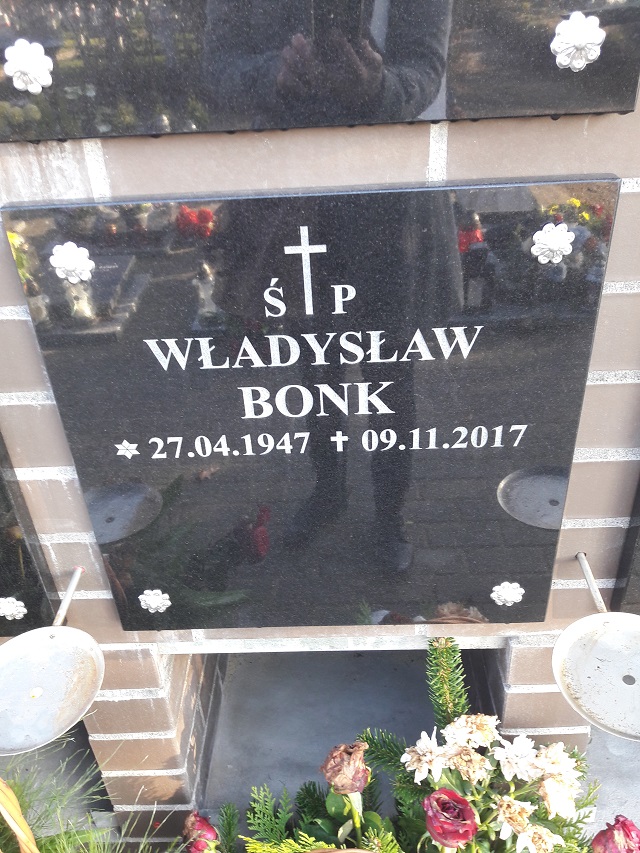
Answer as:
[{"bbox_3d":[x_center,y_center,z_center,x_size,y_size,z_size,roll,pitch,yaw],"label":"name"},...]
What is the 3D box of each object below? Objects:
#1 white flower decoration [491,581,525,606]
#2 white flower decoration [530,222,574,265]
[{"bbox_3d":[0.190,0.169,0.697,0.034,0.034,0.010,-2,32,2],"label":"white flower decoration"},{"bbox_3d":[0.171,-0.135,0.508,0.034,0.034,0.010,-2,32,2],"label":"white flower decoration"}]

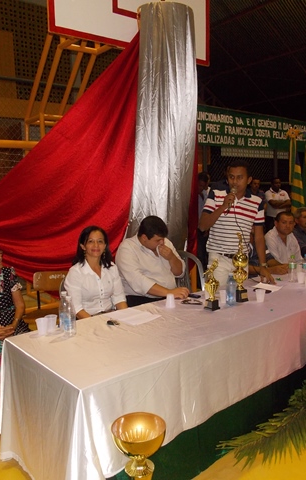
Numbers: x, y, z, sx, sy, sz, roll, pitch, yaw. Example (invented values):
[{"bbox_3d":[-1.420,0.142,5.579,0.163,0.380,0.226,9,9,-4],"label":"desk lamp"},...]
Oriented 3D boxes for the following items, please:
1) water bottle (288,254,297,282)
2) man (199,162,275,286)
[{"bbox_3d":[1.213,0.248,3.676,0.067,0.228,0.067,-7,9,-38],"label":"water bottle"},{"bbox_3d":[0.725,0.180,3.790,0.620,1.760,0.420,-1,7,-3],"label":"man"}]

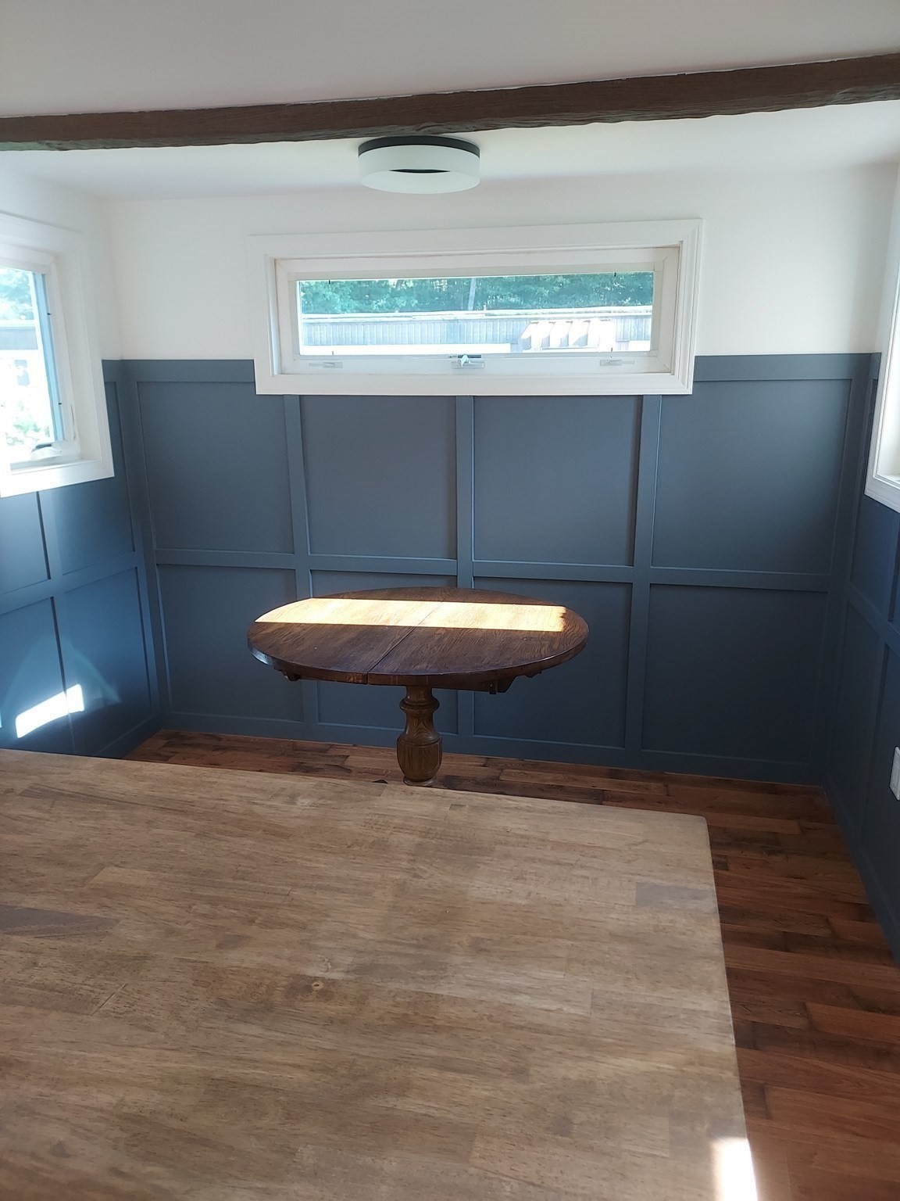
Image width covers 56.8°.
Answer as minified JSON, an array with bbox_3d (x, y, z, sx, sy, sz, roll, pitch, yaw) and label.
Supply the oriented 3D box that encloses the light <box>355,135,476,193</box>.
[{"bbox_3d":[-0.089,-1.276,2.453,0.356,0.078,0.356,0,15,0],"label":"light"}]

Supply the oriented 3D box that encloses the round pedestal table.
[{"bbox_3d":[-0.095,0.437,2.775,1.063,0.750,0.953,3,16,12],"label":"round pedestal table"}]

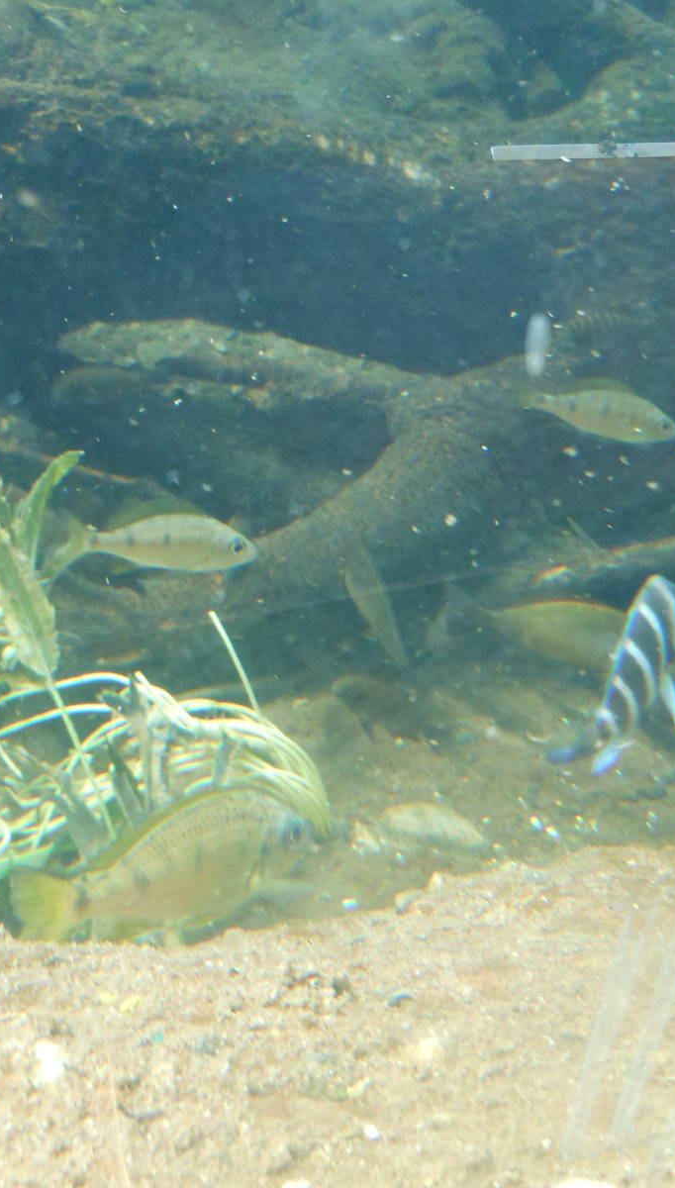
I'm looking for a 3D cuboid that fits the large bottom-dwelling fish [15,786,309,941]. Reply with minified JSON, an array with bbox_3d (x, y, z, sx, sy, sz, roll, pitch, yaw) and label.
[{"bbox_3d":[-0.149,0.234,1.100,0.270,0.105,0.050,-12,16,-24],"label":"large bottom-dwelling fish"}]

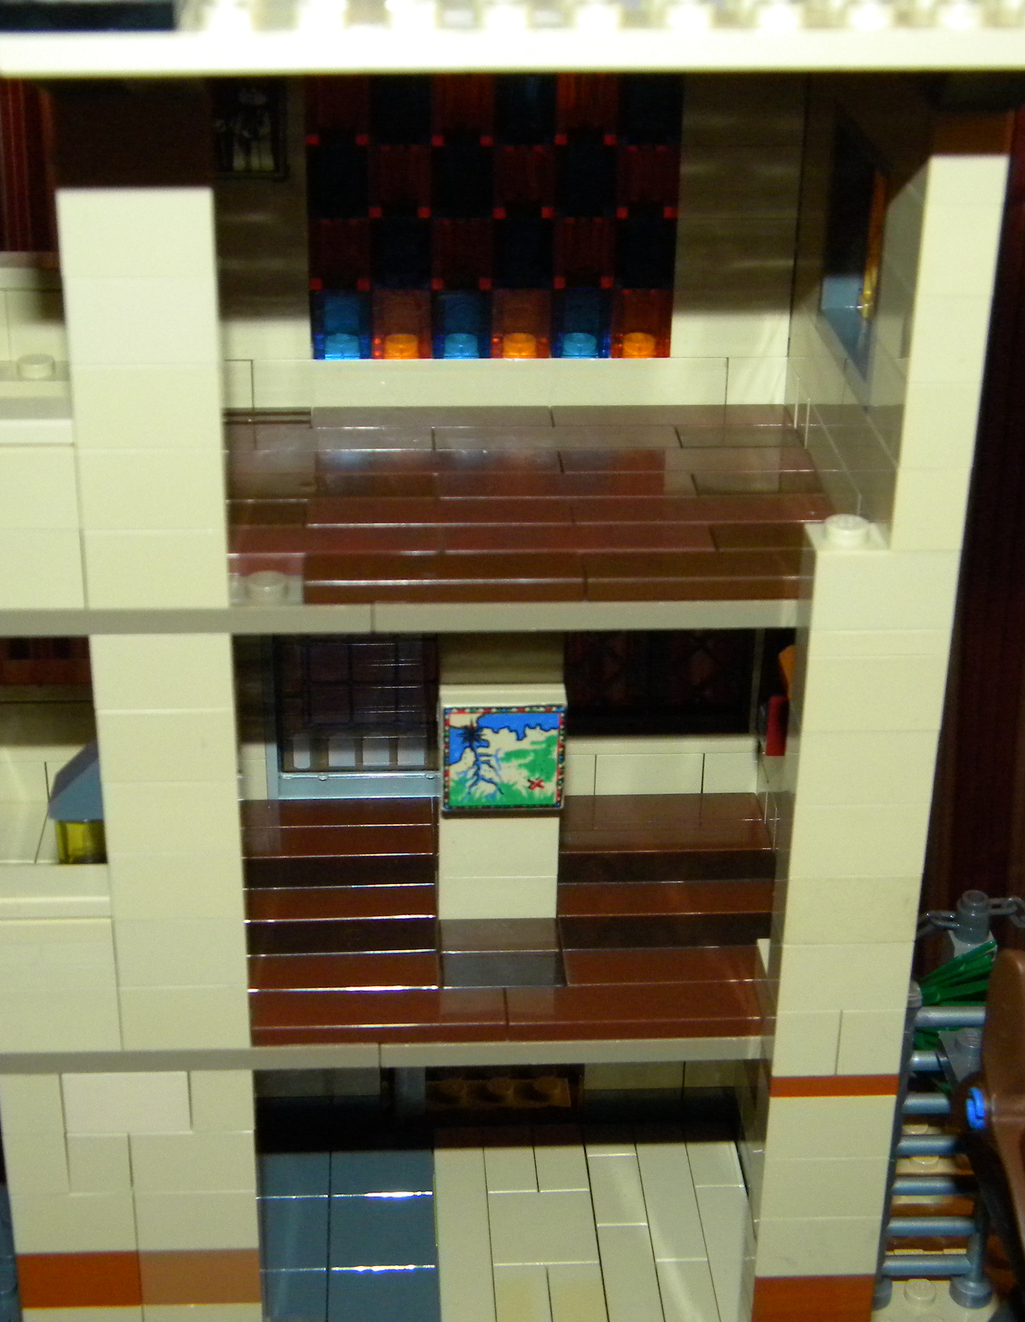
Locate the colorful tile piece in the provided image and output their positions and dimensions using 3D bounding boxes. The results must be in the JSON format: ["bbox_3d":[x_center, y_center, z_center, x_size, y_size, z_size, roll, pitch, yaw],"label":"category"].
[{"bbox_3d":[-0.001,0.012,0.272,0.016,0.016,0.003,-1,26,-4],"label":"colorful tile piece"}]

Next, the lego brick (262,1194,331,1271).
[{"bbox_3d":[-0.035,0.087,0.312,0.016,0.003,0.016,-1,26,-4],"label":"lego brick"}]

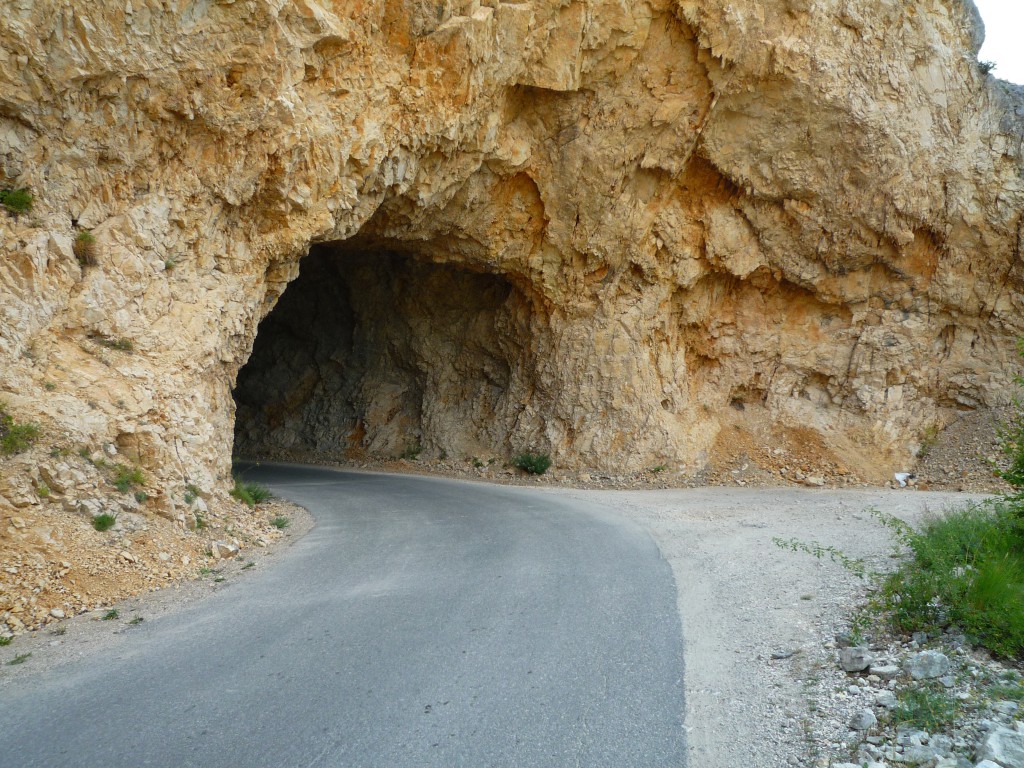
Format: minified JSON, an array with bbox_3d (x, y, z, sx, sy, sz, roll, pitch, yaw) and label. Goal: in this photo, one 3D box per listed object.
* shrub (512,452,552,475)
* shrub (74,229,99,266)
[{"bbox_3d":[0.440,1.720,16.000,0.840,0.480,0.650,0,-2,-6],"label":"shrub"},{"bbox_3d":[-6.500,-2.070,11.300,0.370,0.540,0.340,1,-2,-30],"label":"shrub"}]

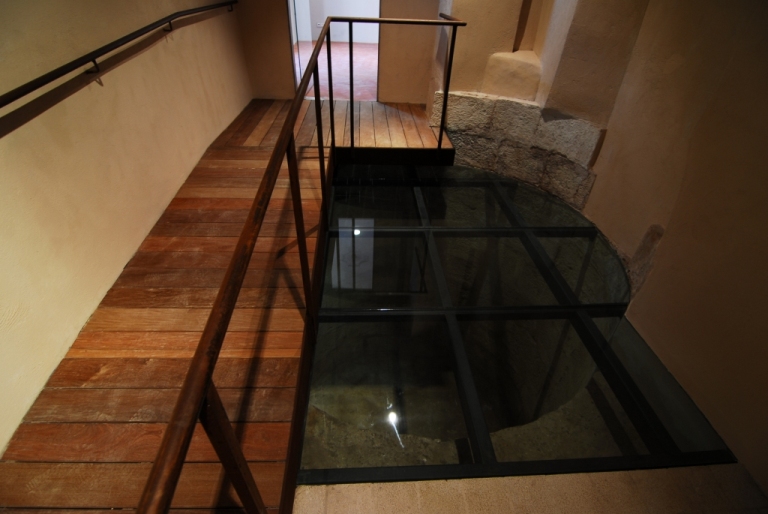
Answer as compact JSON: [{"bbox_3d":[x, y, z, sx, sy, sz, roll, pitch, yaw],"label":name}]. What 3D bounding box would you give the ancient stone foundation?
[{"bbox_3d":[1.253,-1.141,3.402,0.407,0.689,1.746,-28,45,-36],"label":"ancient stone foundation"}]

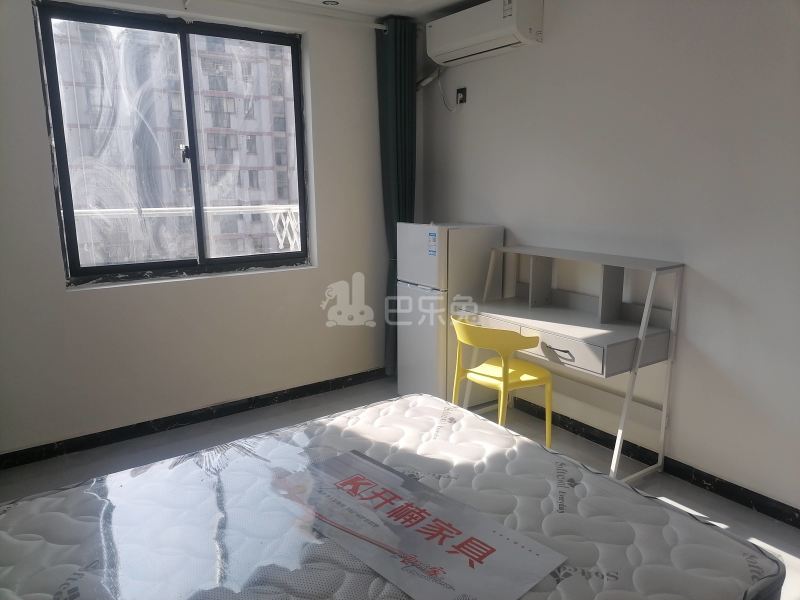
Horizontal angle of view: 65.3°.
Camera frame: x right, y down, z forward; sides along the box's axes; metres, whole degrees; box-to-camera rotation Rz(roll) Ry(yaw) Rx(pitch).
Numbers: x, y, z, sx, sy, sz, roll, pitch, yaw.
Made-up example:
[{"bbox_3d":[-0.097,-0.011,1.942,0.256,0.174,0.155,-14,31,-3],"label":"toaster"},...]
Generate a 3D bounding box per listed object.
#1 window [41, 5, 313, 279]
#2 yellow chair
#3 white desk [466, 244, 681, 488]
[{"bbox_3d":[-1.212,-0.875,3.650,1.445,1.420,0.105,-9,14,-34],"label":"window"},{"bbox_3d":[0.504,0.431,3.152,0.470,0.740,0.530,-10,14,-38],"label":"yellow chair"},{"bbox_3d":[0.783,0.289,3.163,0.496,1.008,1.029,-8,14,-34],"label":"white desk"}]

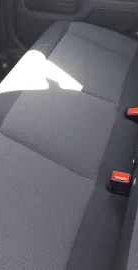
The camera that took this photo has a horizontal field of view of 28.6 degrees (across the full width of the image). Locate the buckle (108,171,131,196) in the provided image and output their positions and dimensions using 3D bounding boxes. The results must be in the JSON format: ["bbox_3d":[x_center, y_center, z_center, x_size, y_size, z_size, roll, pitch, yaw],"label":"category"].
[{"bbox_3d":[0.152,0.142,0.776,0.053,0.074,0.029,7,50,18],"label":"buckle"}]

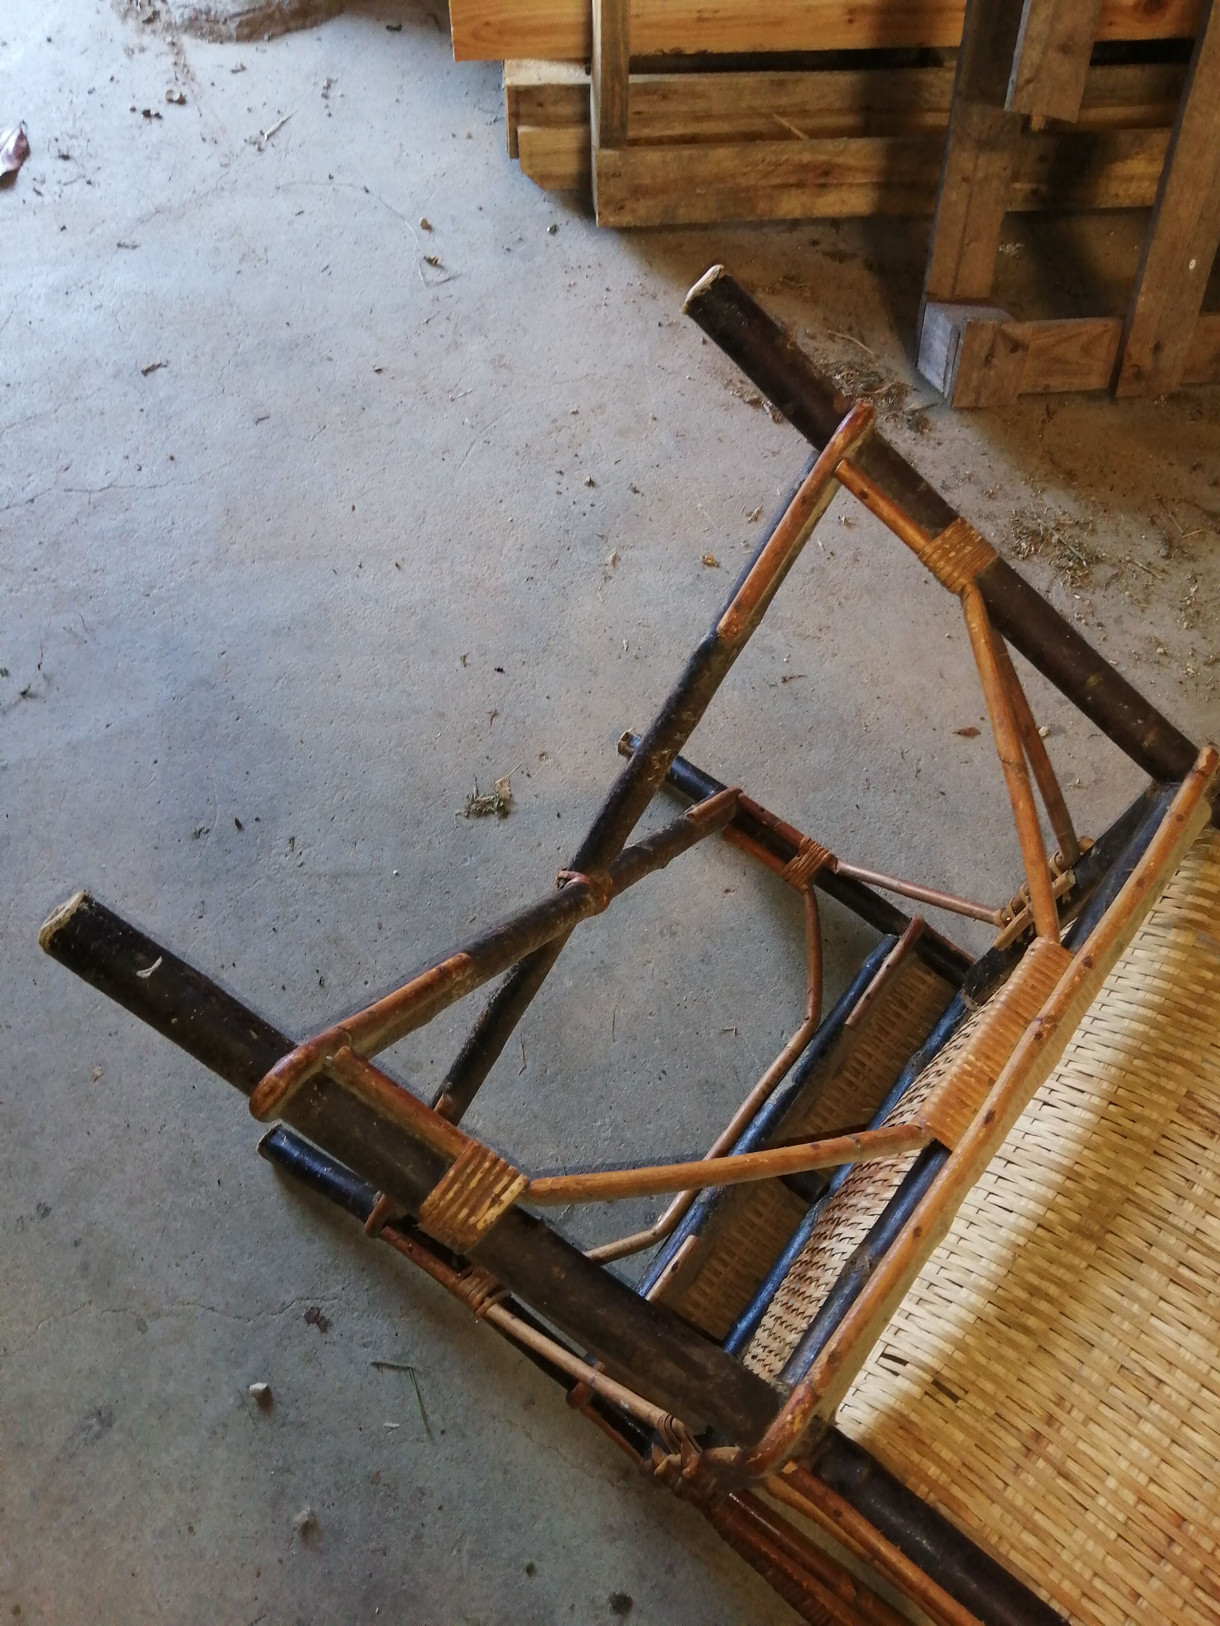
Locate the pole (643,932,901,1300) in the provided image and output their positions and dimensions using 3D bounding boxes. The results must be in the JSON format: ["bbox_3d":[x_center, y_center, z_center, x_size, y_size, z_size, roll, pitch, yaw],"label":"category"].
[{"bbox_3d":[0.137,0.305,1.168,0.024,0.024,0.487,33,68,18],"label":"pole"}]

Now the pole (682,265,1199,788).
[{"bbox_3d":[0.207,-0.174,0.757,0.421,0.036,0.036,45,69,1],"label":"pole"}]

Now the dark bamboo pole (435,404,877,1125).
[{"bbox_3d":[-0.024,0.066,0.946,0.030,0.784,0.030,43,31,22],"label":"dark bamboo pole"}]

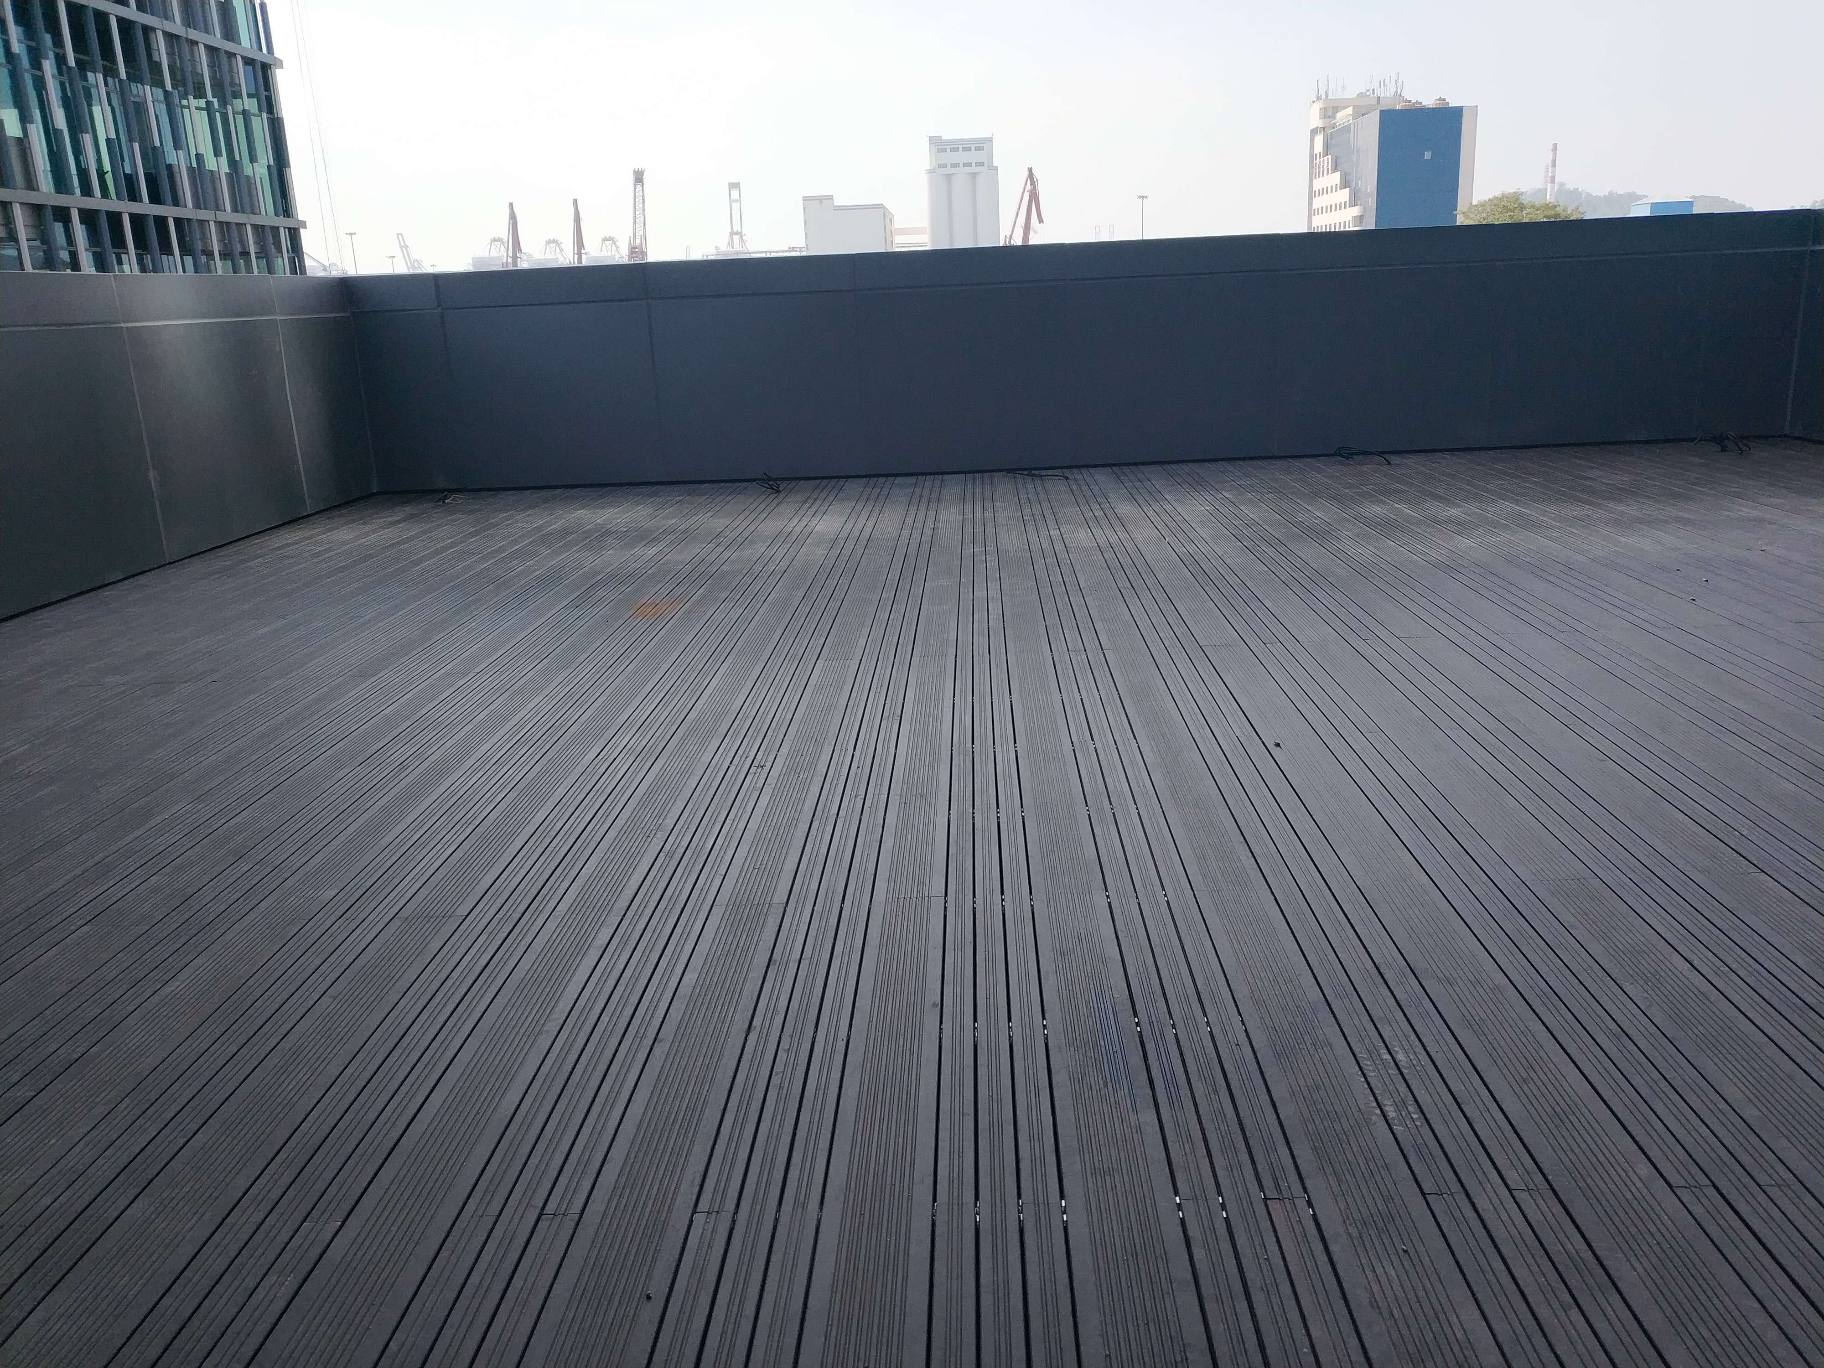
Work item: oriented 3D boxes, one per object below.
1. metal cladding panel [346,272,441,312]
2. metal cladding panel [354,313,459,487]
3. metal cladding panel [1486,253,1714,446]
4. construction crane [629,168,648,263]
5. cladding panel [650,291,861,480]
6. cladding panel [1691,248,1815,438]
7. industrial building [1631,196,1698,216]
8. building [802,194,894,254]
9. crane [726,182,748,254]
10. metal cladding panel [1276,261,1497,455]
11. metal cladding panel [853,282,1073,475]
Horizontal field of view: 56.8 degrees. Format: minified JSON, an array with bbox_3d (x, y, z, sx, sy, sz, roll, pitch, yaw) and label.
[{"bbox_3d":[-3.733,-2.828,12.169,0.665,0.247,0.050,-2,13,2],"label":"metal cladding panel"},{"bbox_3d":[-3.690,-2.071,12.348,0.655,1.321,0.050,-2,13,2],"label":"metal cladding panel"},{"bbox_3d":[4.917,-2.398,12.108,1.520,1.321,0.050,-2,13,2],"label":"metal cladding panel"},{"bbox_3d":[-79.632,-128.142,515.400,9.000,55.189,16.000,-2,13,2],"label":"construction crane"},{"bbox_3d":[-1.054,-2.014,11.452,1.338,1.193,0.040,-2,13,2],"label":"cladding panel"},{"bbox_3d":[5.554,-2.250,11.164,0.666,1.193,0.040,-2,13,2],"label":"cladding panel"},{"bbox_3d":[115.905,-70.422,260.000,8.500,10.000,8.500,1,14,15],"label":"industrial building"},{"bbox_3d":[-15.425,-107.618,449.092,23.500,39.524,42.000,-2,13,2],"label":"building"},{"bbox_3d":[-119.053,-294.959,1150.000,22.000,98.000,40.000,-4,13,-7],"label":"crane"},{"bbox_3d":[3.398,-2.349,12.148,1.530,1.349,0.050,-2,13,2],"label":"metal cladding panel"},{"bbox_3d":[0.334,-2.063,11.391,1.418,1.193,0.040,-2,13,2],"label":"metal cladding panel"}]

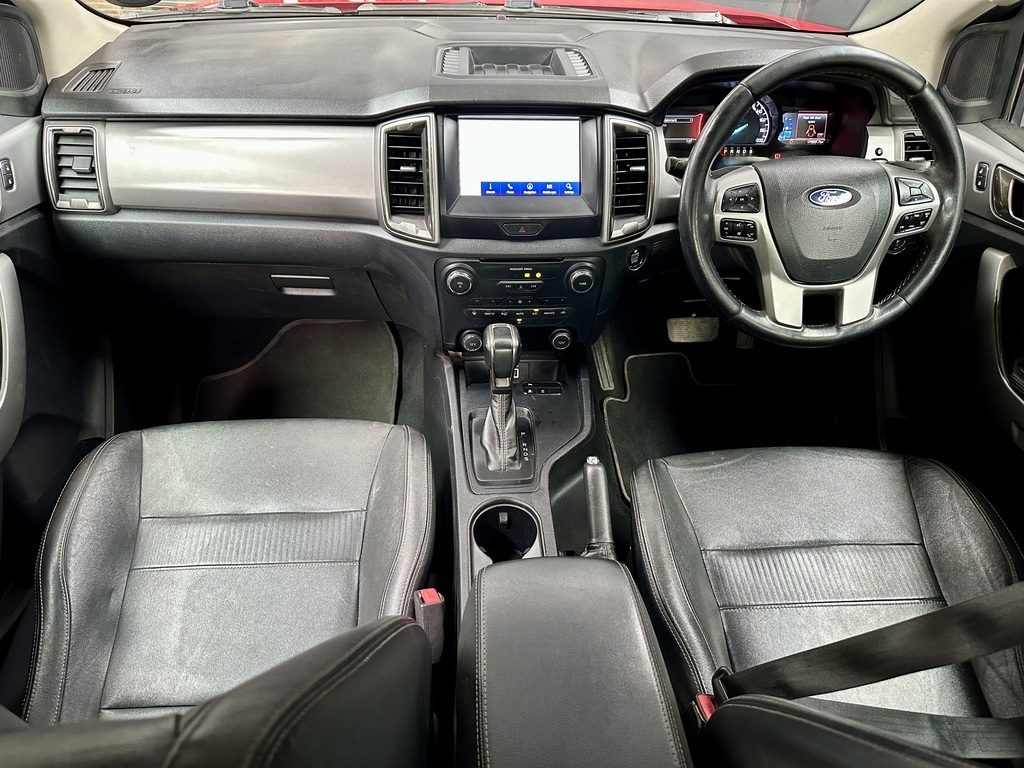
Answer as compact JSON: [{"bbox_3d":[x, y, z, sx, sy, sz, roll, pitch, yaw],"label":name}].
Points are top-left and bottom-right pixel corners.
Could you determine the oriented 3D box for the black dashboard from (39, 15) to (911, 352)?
[{"bbox_3d":[-0.003,-0.362,1.210,1.430,0.390,0.560,-1,37,-5],"label":"black dashboard"}]

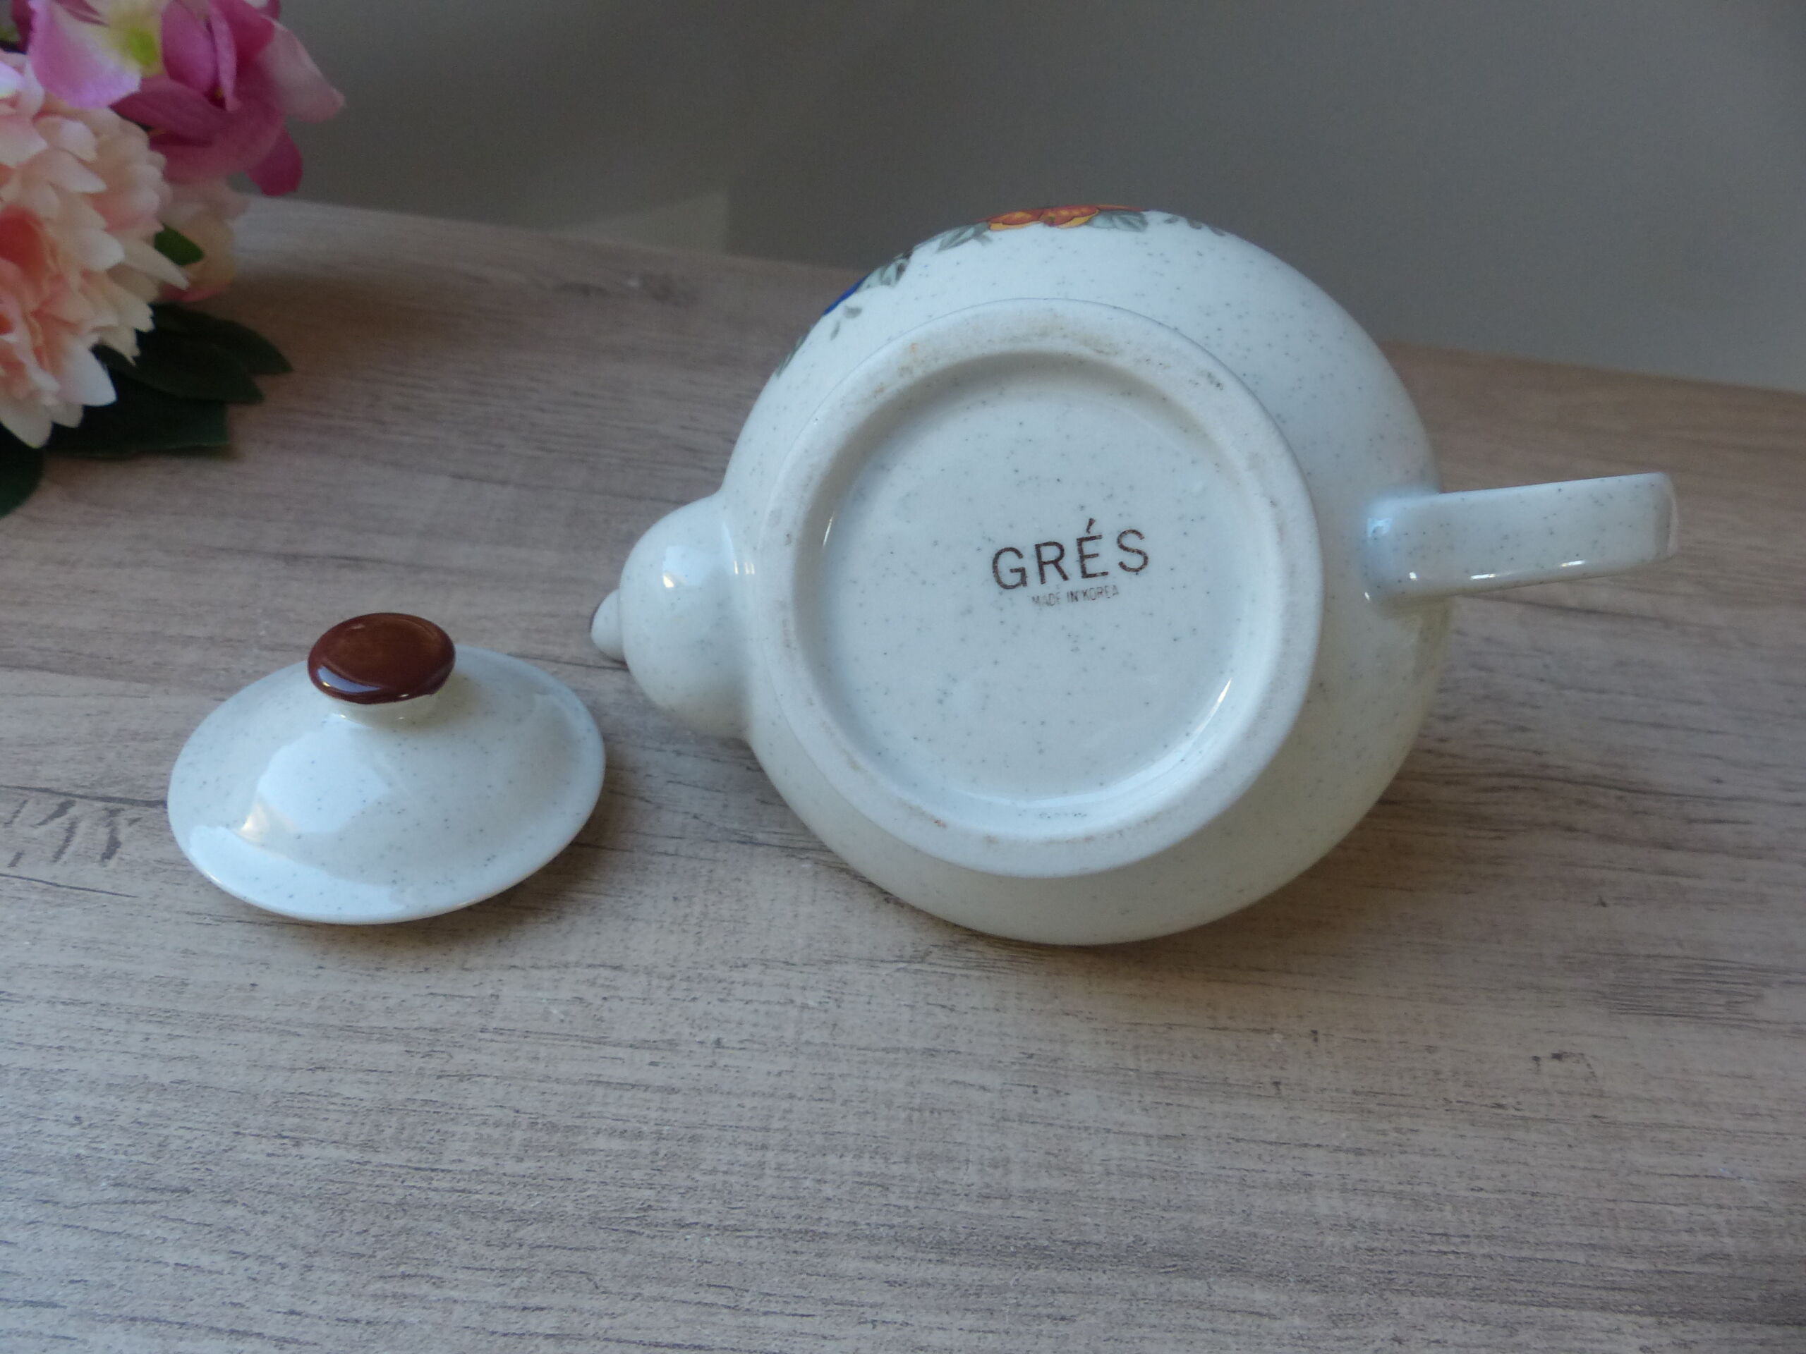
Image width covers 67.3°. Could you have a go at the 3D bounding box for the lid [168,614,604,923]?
[{"bbox_3d":[-0.107,0.009,0.284,0.088,0.041,0.088,6,40,-5],"label":"lid"}]

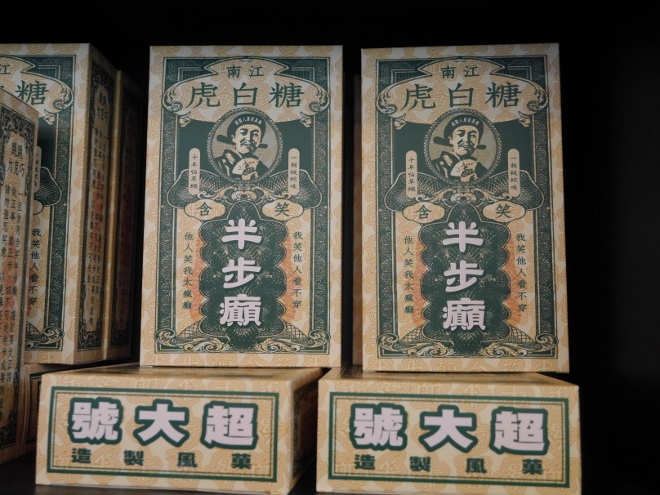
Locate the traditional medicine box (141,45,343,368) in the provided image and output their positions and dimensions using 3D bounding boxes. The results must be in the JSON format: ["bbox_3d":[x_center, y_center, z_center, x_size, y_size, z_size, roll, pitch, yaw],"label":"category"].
[{"bbox_3d":[-0.056,-0.026,0.529,0.130,0.213,0.055,0,-6,2],"label":"traditional medicine box"}]

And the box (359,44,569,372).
[{"bbox_3d":[0.088,-0.025,0.522,0.130,0.213,0.055,0,-6,4],"label":"box"}]

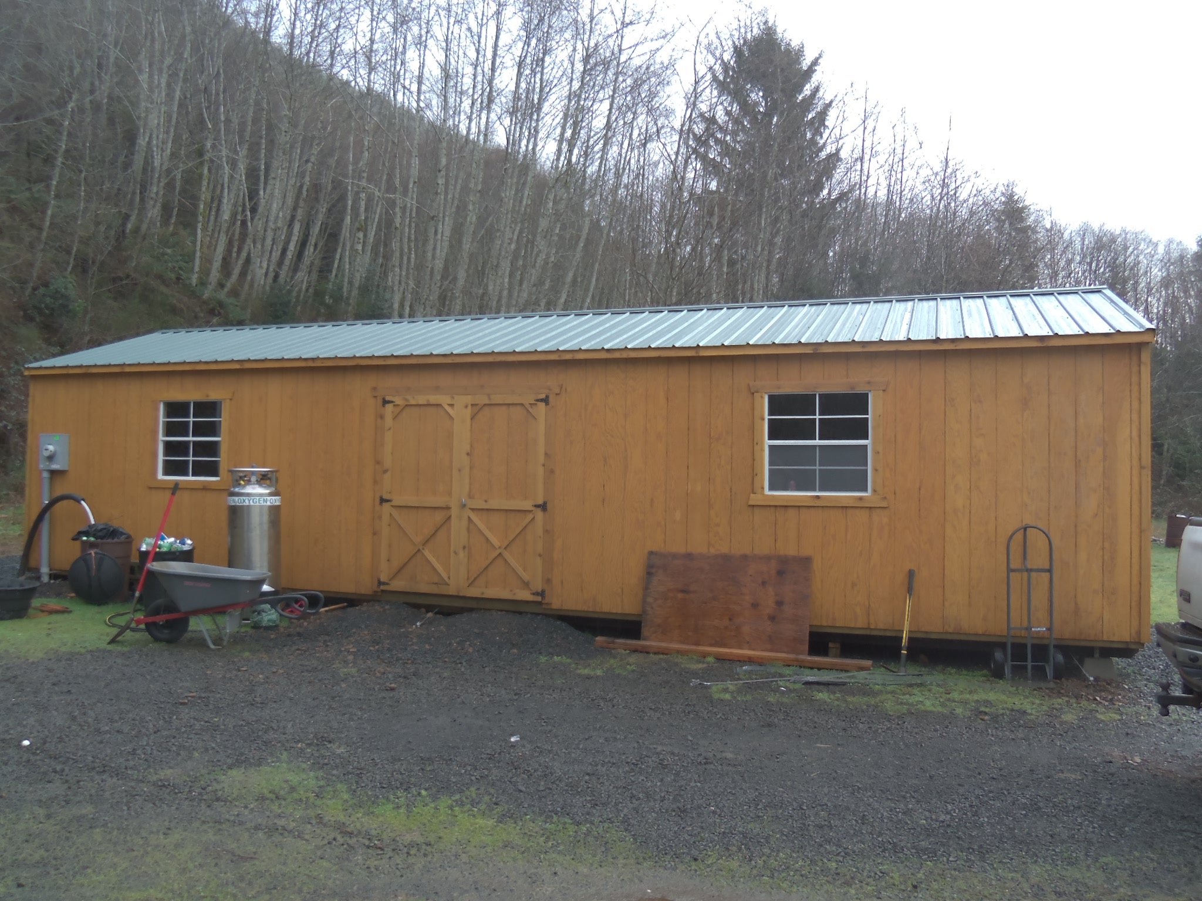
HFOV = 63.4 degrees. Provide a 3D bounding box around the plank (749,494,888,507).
[{"bbox_3d":[1.908,0.447,8.585,1.215,0.107,0.025,0,-2,19],"label":"plank"}]

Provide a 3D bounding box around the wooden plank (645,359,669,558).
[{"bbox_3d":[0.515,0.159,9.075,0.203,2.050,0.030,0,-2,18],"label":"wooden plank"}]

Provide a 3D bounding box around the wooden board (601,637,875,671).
[{"bbox_3d":[1.116,1.774,8.486,2.420,0.080,0.100,0,-2,21],"label":"wooden board"}]

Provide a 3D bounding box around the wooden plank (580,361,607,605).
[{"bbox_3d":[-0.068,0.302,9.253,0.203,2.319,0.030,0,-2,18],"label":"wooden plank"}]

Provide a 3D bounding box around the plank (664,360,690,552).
[{"bbox_3d":[0.702,0.322,8.911,0.205,2.370,0.022,0,-2,20],"label":"plank"}]

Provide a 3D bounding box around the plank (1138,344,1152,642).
[{"bbox_3d":[4.243,0.327,7.580,0.092,2.340,0.025,0,-2,20],"label":"plank"}]

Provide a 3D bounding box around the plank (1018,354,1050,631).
[{"bbox_3d":[3.587,0.346,8.020,0.203,2.388,0.025,0,-2,19],"label":"plank"}]

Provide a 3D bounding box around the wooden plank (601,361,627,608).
[{"bbox_3d":[0.132,0.320,9.124,0.205,2.370,0.022,0,-2,20],"label":"wooden plank"}]

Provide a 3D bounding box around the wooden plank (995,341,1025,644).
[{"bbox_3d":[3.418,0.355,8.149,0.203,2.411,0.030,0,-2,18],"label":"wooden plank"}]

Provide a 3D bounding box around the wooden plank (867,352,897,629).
[{"bbox_3d":[2.436,0.340,8.422,0.203,2.412,0.025,0,-2,19],"label":"wooden plank"}]

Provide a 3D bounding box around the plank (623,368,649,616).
[{"bbox_3d":[0.322,0.322,9.053,0.205,2.370,0.022,0,-2,20],"label":"plank"}]

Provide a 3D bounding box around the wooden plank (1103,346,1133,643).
[{"bbox_3d":[4.062,0.330,7.658,0.207,2.360,0.022,0,-2,20],"label":"wooden plank"}]

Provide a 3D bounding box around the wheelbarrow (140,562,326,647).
[{"bbox_3d":[-3.200,1.317,8.400,1.500,0.690,0.680,1,-2,-5],"label":"wheelbarrow"}]

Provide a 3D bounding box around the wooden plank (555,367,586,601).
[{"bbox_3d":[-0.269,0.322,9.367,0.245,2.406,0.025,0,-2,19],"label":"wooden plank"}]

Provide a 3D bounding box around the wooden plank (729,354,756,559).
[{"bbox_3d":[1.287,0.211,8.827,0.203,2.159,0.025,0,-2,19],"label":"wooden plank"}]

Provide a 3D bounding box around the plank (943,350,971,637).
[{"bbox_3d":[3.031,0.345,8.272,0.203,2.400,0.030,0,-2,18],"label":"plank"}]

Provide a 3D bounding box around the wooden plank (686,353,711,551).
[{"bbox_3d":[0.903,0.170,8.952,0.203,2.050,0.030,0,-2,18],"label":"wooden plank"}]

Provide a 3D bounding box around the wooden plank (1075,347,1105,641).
[{"bbox_3d":[3.971,0.342,7.886,0.203,2.389,0.025,0,-2,19],"label":"wooden plank"}]

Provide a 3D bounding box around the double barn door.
[{"bbox_3d":[-1.405,0.444,9.743,1.820,2.020,0.060,0,-2,19],"label":"double barn door"}]

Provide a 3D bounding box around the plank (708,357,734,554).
[{"bbox_3d":[1.082,0.321,8.769,0.205,2.370,0.022,0,-2,20],"label":"plank"}]

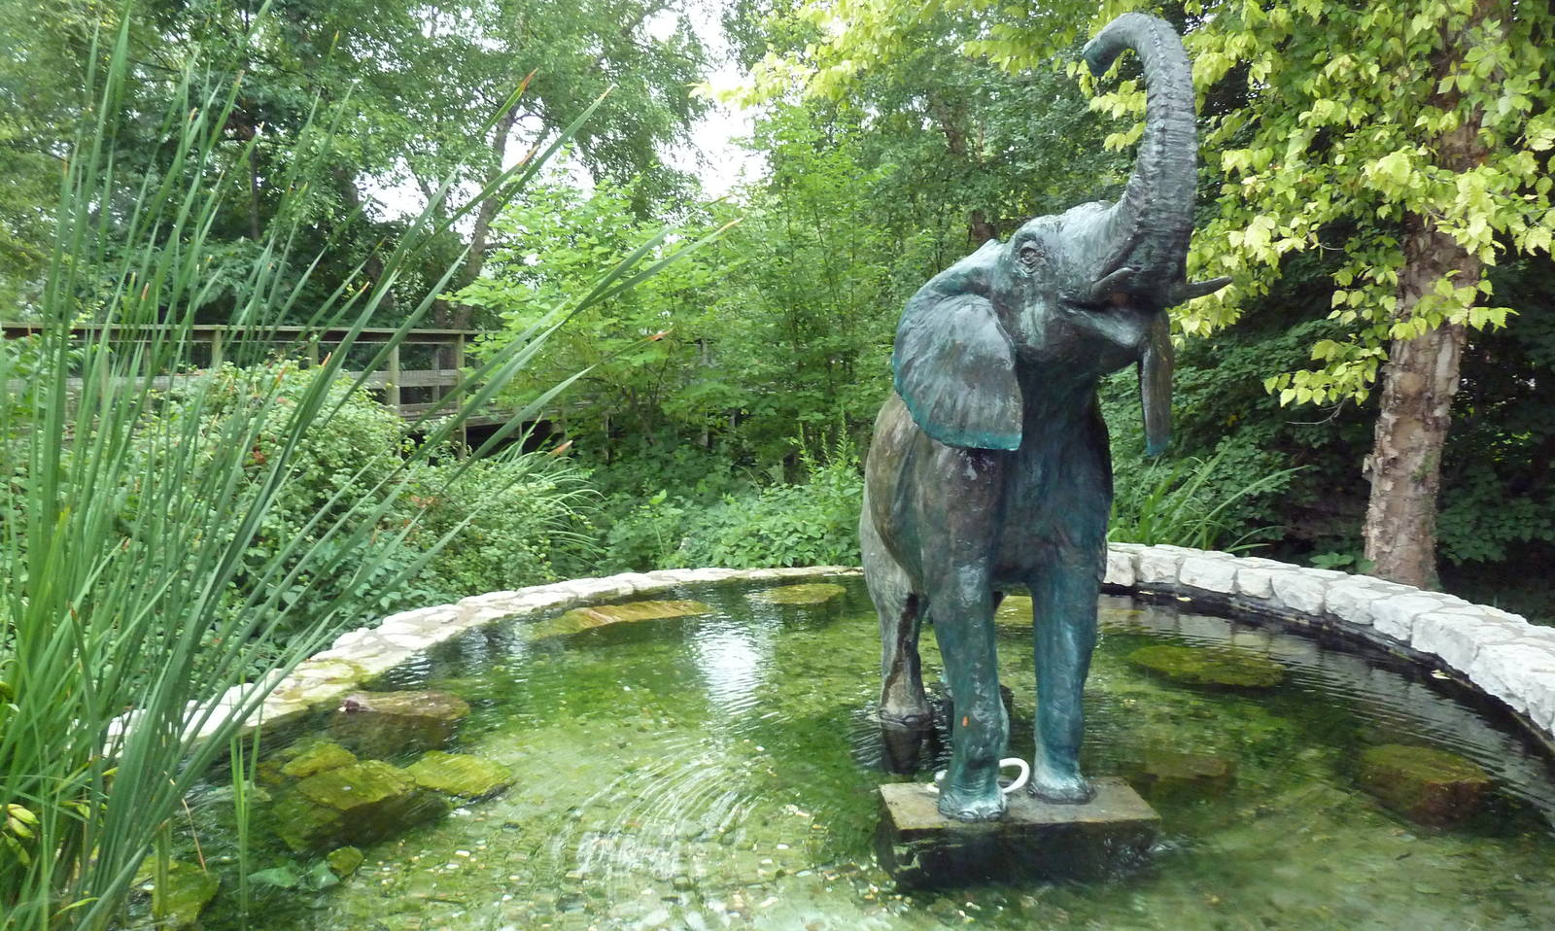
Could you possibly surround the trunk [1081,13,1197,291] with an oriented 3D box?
[{"bbox_3d":[1.015,-0.880,3.186,0.220,0.760,0.470,-3,7,-24],"label":"trunk"}]

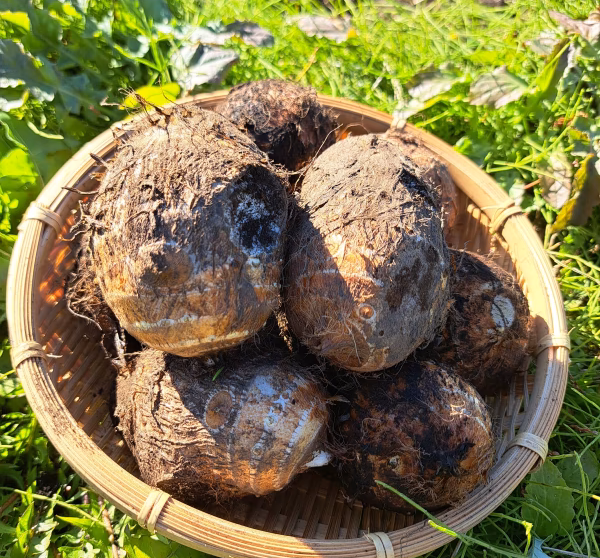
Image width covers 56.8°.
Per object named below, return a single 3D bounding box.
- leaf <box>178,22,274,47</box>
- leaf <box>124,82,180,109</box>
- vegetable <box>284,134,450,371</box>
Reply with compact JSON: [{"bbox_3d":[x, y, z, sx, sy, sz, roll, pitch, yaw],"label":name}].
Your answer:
[{"bbox_3d":[-0.062,-0.208,0.472,0.080,0.012,0.030,8,53,0],"label":"leaf"},{"bbox_3d":[-0.102,-0.126,0.383,0.041,0.015,0.034,8,55,0],"label":"leaf"},{"bbox_3d":[0.035,-0.014,0.286,0.085,0.111,0.095,8,55,0],"label":"vegetable"}]

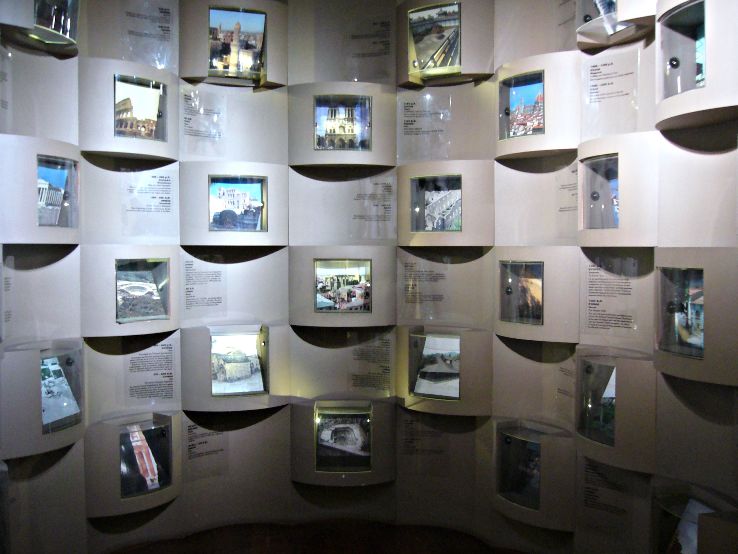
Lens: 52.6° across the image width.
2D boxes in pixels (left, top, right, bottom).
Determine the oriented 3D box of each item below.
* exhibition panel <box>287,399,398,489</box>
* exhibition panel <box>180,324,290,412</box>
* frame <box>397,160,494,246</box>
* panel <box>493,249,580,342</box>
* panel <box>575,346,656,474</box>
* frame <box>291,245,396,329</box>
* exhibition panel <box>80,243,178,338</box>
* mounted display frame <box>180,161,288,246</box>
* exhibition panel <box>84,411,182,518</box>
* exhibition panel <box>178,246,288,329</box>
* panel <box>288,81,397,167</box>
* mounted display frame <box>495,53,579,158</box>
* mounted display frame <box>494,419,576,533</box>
[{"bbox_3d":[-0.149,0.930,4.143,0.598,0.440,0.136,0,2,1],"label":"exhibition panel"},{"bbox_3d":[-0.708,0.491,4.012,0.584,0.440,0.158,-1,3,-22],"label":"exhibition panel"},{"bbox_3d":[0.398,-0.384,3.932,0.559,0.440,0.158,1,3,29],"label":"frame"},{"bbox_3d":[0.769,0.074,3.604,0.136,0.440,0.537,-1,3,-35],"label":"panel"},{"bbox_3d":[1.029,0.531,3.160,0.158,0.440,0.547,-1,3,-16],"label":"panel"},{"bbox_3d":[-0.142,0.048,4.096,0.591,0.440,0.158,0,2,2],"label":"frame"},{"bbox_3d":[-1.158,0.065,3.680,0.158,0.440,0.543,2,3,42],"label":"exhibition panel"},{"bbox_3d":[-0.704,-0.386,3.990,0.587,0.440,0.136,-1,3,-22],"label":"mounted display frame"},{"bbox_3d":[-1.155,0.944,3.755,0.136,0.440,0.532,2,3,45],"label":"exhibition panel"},{"bbox_3d":[-0.737,0.050,4.087,0.587,0.440,0.110,-1,3,-22],"label":"exhibition panel"},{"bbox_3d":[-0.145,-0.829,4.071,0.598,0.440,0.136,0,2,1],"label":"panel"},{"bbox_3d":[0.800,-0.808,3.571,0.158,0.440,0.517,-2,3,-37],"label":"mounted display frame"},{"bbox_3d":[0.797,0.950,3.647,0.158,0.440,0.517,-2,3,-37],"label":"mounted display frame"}]

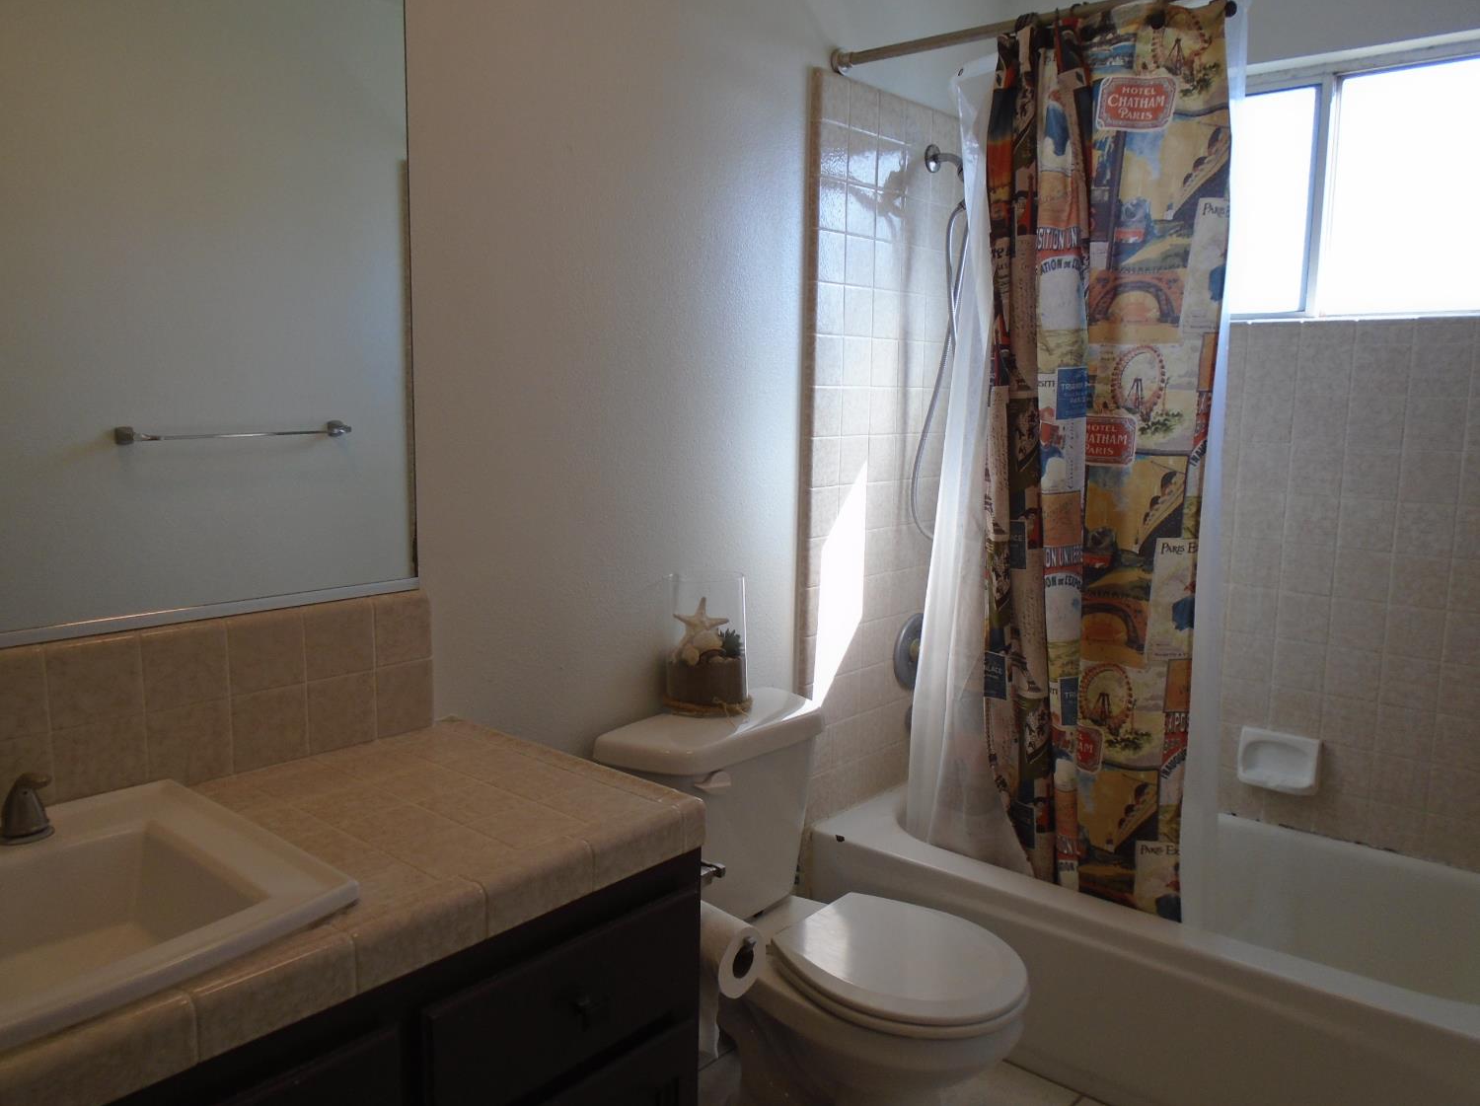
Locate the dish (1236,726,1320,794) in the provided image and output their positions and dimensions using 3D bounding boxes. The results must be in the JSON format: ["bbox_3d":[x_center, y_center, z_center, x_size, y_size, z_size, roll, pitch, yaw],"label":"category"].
[{"bbox_3d":[1.231,0.475,2.554,0.167,0.115,0.060,8,10,41],"label":"dish"}]

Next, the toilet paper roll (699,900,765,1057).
[{"bbox_3d":[-0.035,0.586,1.556,0.105,0.165,0.098,8,10,41],"label":"toilet paper roll"}]

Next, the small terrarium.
[{"bbox_3d":[-0.063,0.170,2.130,0.166,0.248,0.166,1,8,0],"label":"small terrarium"}]

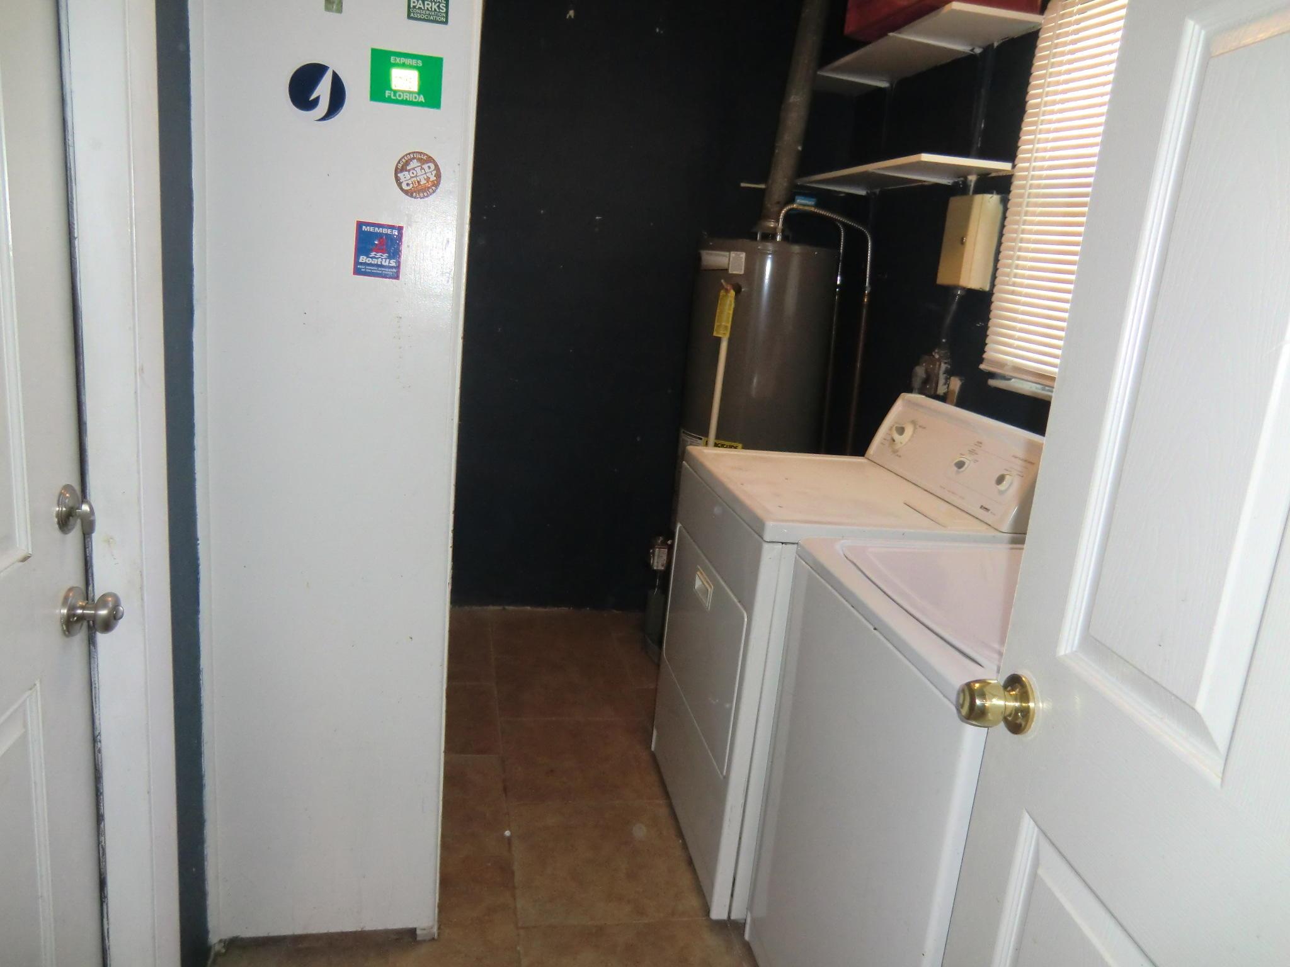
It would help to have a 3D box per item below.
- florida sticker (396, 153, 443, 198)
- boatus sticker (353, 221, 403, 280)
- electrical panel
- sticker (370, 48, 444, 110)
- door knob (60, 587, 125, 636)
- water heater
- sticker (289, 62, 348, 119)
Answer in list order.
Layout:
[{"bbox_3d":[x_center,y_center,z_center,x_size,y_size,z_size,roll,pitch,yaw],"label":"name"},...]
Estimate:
[{"bbox_3d":[-0.381,-0.519,1.504,0.076,0.076,0.003,3,13,-11],"label":"florida sticker"},{"bbox_3d":[-0.453,-0.396,1.522,0.077,0.089,0.003,3,13,-11],"label":"boatus sticker"},{"bbox_3d":[0.918,-0.685,2.538,0.086,0.250,0.135,3,13,-11],"label":"electrical panel"},{"bbox_3d":[-0.390,-0.662,1.466,0.114,0.081,0.003,3,13,-11],"label":"sticker"},{"bbox_3d":[-0.713,0.167,1.166,0.063,0.062,0.062,3,13,-11],"label":"door knob"},{"bbox_3d":[0.380,-0.092,3.316,0.512,1.540,0.512,3,13,-11],"label":"water heater"},{"bbox_3d":[-0.530,-0.633,1.448,0.089,0.089,0.003,3,13,-11],"label":"sticker"}]

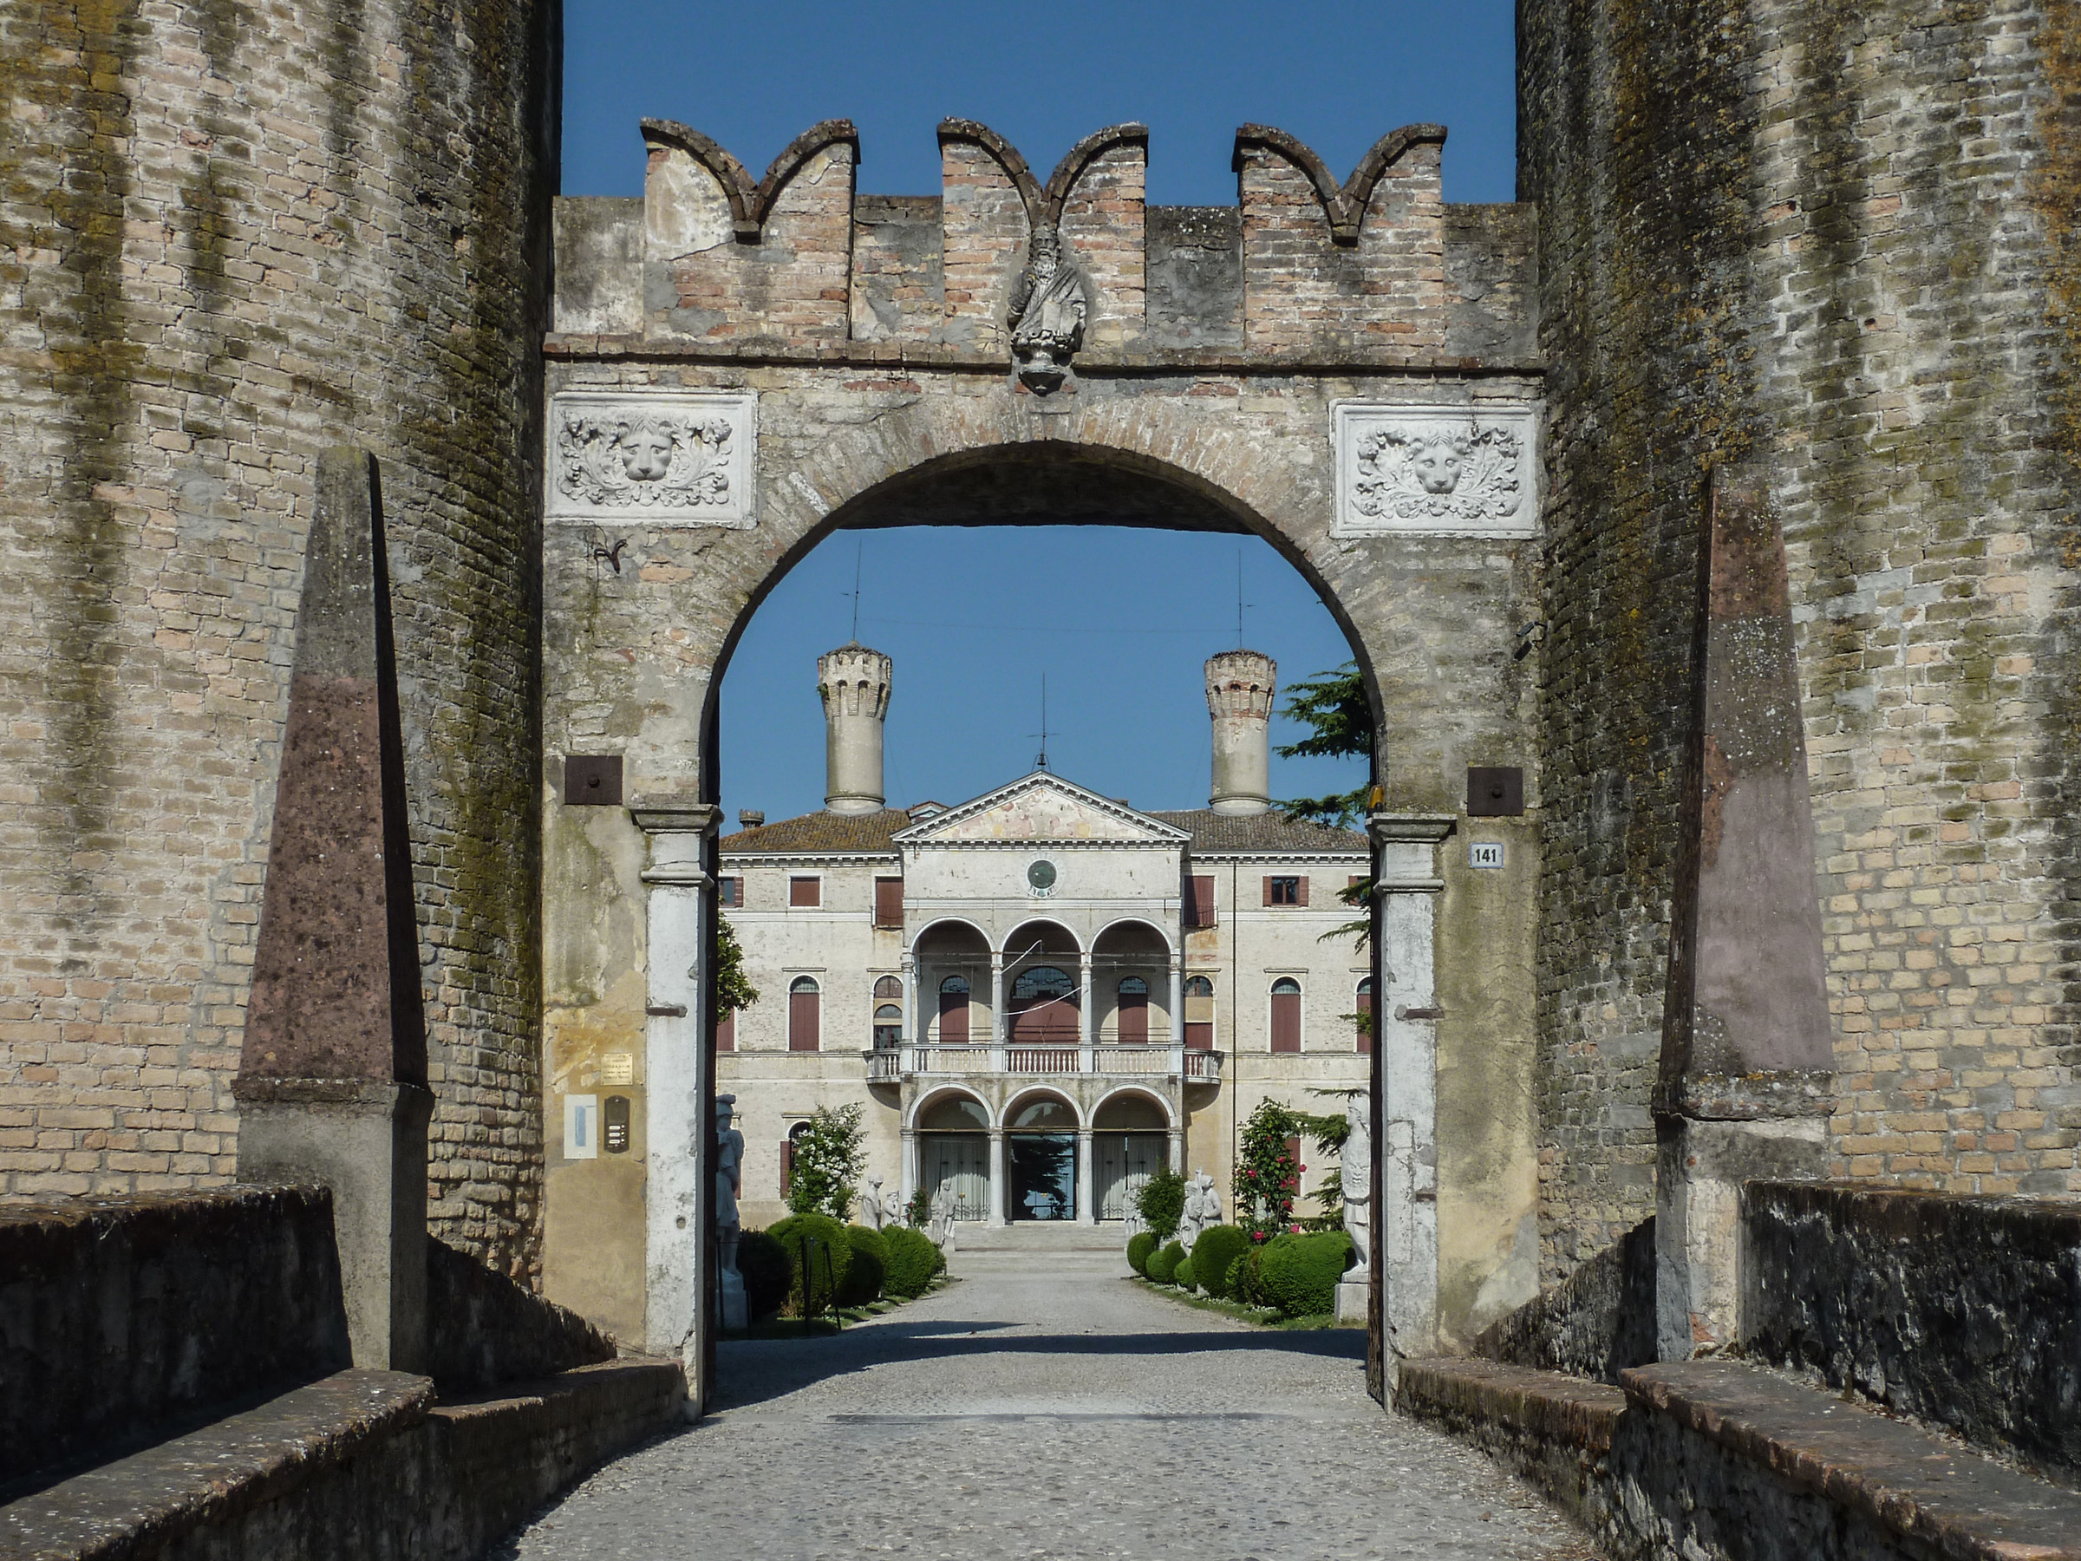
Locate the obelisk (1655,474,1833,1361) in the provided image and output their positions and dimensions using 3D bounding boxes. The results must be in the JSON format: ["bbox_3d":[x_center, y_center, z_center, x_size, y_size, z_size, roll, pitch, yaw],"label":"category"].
[{"bbox_3d":[2.477,0.477,8.450,0.540,3.100,0.540,0,-2,0],"label":"obelisk"}]

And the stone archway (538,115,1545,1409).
[{"bbox_3d":[0.009,-0.100,12.900,5.200,6.700,1.000,0,-2,0],"label":"stone archway"}]

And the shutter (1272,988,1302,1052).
[{"bbox_3d":[8.218,8.028,80.500,1.000,2.100,0.100,0,-2,0],"label":"shutter"}]

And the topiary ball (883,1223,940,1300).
[{"bbox_3d":[-2.120,7.845,39.200,0.981,1.193,1.000,0,-9,0],"label":"topiary ball"}]

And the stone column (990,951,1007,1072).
[{"bbox_3d":[-1.371,7.462,78.000,0.530,3.920,0.530,0,-2,0],"label":"stone column"}]

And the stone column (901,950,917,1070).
[{"bbox_3d":[-4.245,7.436,78.000,0.520,3.950,0.520,0,-2,0],"label":"stone column"}]

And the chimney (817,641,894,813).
[{"bbox_3d":[-6.570,-1.832,86.000,2.600,6.050,2.600,0,-2,0],"label":"chimney"}]

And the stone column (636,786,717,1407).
[{"bbox_3d":[-1.976,1.778,13.050,0.440,3.250,0.430,0,-2,0],"label":"stone column"}]

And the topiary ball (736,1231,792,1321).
[{"bbox_3d":[-3.248,5.620,27.300,0.920,1.050,0.920,0,-2,0],"label":"topiary ball"}]

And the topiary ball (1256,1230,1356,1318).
[{"bbox_3d":[3.327,6.176,30.100,1.262,1.099,1.300,0,-9,0],"label":"topiary ball"}]

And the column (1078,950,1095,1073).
[{"bbox_3d":[1.520,7.709,80.300,0.600,4.050,0.600,0,-2,0],"label":"column"}]

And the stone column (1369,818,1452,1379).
[{"bbox_3d":[1.931,1.597,12.500,0.440,2.850,0.400,0,-2,0],"label":"stone column"}]

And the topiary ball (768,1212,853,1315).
[{"bbox_3d":[-3.013,6.330,31.500,1.107,1.352,1.150,0,-9,0],"label":"topiary ball"}]

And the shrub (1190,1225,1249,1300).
[{"bbox_3d":[2.923,7.878,39.300,0.983,1.222,1.000,0,-9,0],"label":"shrub"}]

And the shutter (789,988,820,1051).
[{"bbox_3d":[-7.892,8.000,80.500,1.000,2.130,0.100,0,-2,0],"label":"shutter"}]

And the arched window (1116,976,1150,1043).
[{"bbox_3d":[3.228,8.141,84.500,1.150,2.500,0.250,0,-6,0],"label":"arched window"}]

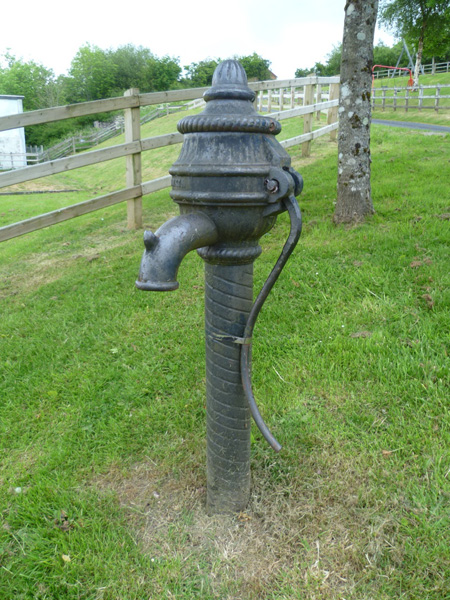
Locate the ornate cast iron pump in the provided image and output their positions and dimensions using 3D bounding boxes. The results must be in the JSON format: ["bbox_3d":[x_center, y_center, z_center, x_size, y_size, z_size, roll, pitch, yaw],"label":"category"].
[{"bbox_3d":[-0.003,0.017,1.449,0.500,1.402,0.480,-9,14,-37],"label":"ornate cast iron pump"}]

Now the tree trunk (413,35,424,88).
[{"bbox_3d":[10.540,-13.029,26.433,0.500,2.830,0.450,0,12,0],"label":"tree trunk"}]

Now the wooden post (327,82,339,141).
[{"bbox_3d":[1.935,-3.410,8.695,0.100,1.080,0.100,7,13,29],"label":"wooden post"}]

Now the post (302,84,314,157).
[{"bbox_3d":[1.245,-2.726,7.252,0.100,1.120,0.100,7,13,29],"label":"post"}]

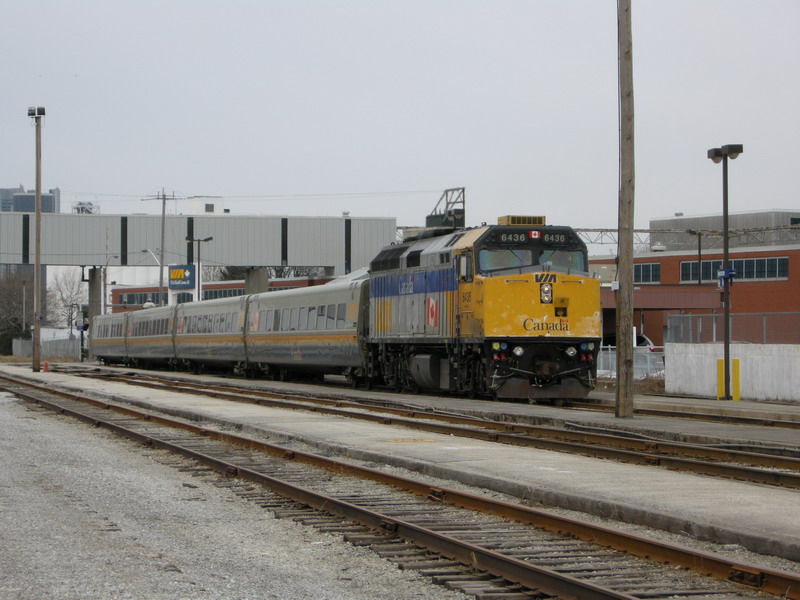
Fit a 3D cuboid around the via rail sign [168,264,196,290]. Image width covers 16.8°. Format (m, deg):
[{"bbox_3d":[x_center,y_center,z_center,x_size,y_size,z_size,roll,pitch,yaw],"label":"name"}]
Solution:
[{"bbox_3d":[-15.144,-1.551,188.053,1.830,1.669,0.350,0,-1,7],"label":"via rail sign"}]

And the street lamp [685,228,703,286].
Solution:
[{"bbox_3d":[15.439,0.058,142.019,0.850,7.471,0.400,0,-1,-14],"label":"street lamp"}]

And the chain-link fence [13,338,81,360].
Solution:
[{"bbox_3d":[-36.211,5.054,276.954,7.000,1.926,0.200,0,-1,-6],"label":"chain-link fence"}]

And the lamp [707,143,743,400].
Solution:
[{"bbox_3d":[8.140,-0.687,67.521,0.400,6.390,1.650,0,-1,-11],"label":"lamp"}]

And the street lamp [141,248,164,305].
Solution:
[{"bbox_3d":[-19.402,0.489,212.269,1.900,9.013,0.400,0,-1,18],"label":"street lamp"}]

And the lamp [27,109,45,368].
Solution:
[{"bbox_3d":[-21.987,-3.629,164.085,1.000,16.061,0.650,0,-1,-6],"label":"lamp"}]

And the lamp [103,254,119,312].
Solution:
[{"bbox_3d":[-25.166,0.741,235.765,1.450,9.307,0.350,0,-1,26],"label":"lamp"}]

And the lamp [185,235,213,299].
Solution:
[{"bbox_3d":[-12.902,0.145,174.022,1.750,8.401,0.450,0,-1,-11],"label":"lamp"}]

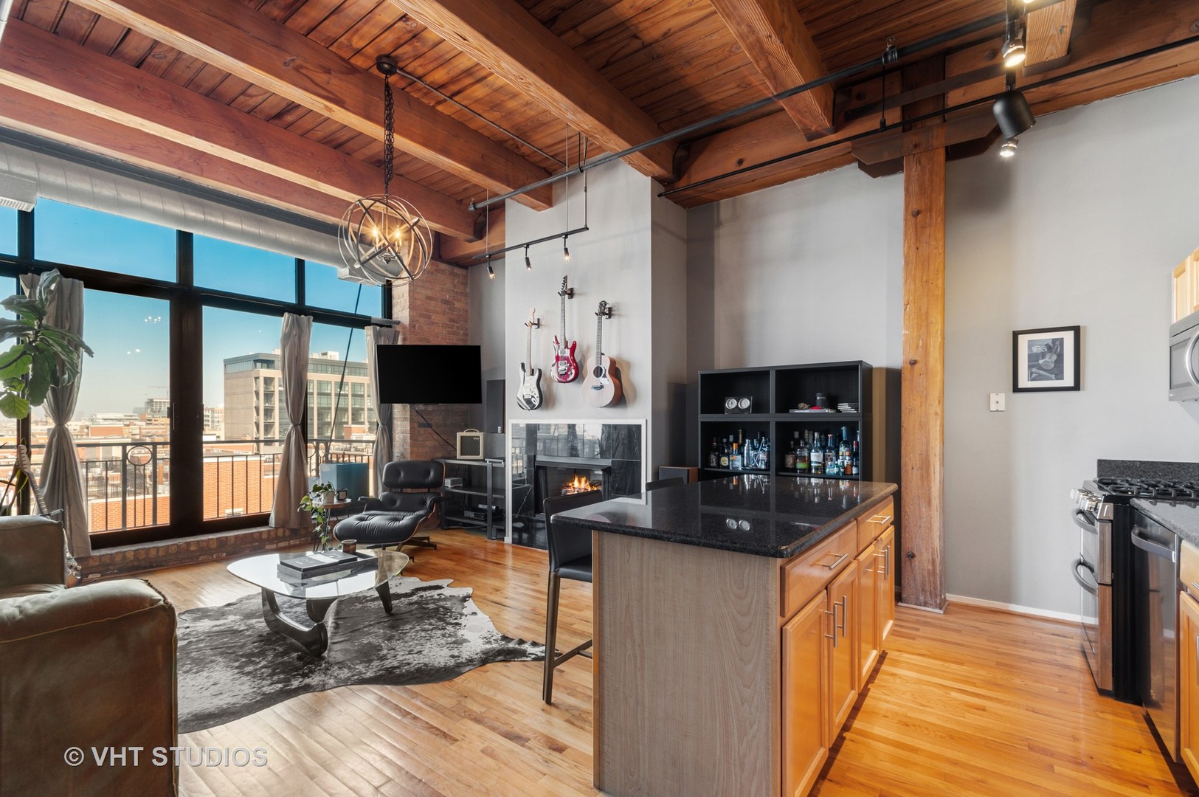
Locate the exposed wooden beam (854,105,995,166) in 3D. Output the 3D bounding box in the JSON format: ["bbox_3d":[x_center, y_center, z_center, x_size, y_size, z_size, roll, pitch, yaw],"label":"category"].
[{"bbox_3d":[2.303,-1.808,3.563,0.880,0.180,0.220,-2,-3,38],"label":"exposed wooden beam"}]

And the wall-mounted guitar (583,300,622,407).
[{"bbox_3d":[0.013,-0.388,4.311,0.370,0.925,0.130,-2,-3,38],"label":"wall-mounted guitar"}]

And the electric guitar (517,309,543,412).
[{"bbox_3d":[-0.666,-0.367,4.766,0.320,0.980,0.065,-1,-2,37],"label":"electric guitar"}]

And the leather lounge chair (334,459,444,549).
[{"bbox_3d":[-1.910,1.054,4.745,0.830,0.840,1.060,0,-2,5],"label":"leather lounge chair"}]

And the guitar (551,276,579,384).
[{"bbox_3d":[-0.333,-0.627,4.609,0.335,0.990,0.080,-2,-3,38],"label":"guitar"}]

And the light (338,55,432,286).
[{"bbox_3d":[-1.415,-1.488,3.289,0.570,1.480,0.570,-2,-3,38],"label":"light"}]

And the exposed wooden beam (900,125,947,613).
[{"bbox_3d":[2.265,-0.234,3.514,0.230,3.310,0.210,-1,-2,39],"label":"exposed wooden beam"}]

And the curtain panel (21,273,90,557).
[{"bbox_3d":[-4.085,0.155,3.765,0.130,2.130,0.370,-1,-2,37],"label":"curtain panel"}]

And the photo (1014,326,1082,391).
[{"bbox_3d":[2.807,-0.242,3.134,0.320,0.400,0.030,-2,-3,38],"label":"photo"}]

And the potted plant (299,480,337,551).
[{"bbox_3d":[-2.590,1.075,4.600,0.310,0.620,0.300,1,-2,-17],"label":"potted plant"}]

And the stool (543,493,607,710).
[{"bbox_3d":[0.070,0.906,2.253,0.470,0.910,0.430,-1,-2,37],"label":"stool"}]

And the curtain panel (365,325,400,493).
[{"bbox_3d":[-2.530,0.246,5.792,0.130,2.130,0.370,-1,-2,37],"label":"curtain panel"}]

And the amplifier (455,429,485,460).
[{"bbox_3d":[-1.458,0.510,5.630,0.290,0.345,0.190,0,-2,-7],"label":"amplifier"}]

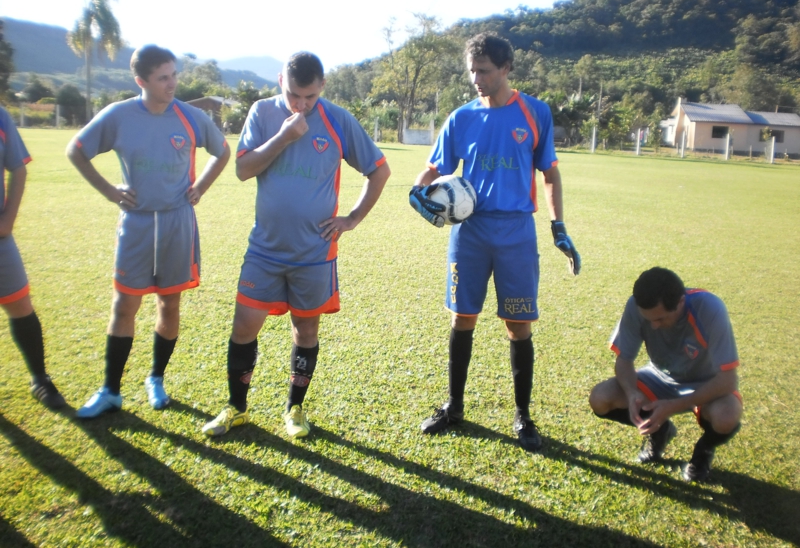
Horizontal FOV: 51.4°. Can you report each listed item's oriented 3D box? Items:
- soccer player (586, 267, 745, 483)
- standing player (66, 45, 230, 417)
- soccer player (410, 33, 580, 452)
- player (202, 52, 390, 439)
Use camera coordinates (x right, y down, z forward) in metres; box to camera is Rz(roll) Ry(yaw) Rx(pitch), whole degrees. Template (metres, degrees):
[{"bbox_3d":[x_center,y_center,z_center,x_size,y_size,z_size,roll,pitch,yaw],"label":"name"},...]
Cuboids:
[{"bbox_3d":[1.204,0.391,3.677,0.650,0.860,0.660,8,11,27],"label":"soccer player"},{"bbox_3d":[-1.217,-0.202,3.987,0.780,1.700,0.460,1,10,-8],"label":"standing player"},{"bbox_3d":[0.447,-0.146,3.811,0.800,1.800,0.480,5,10,14],"label":"soccer player"},{"bbox_3d":[-0.450,-0.125,3.781,0.780,1.690,0.480,1,10,-7],"label":"player"}]

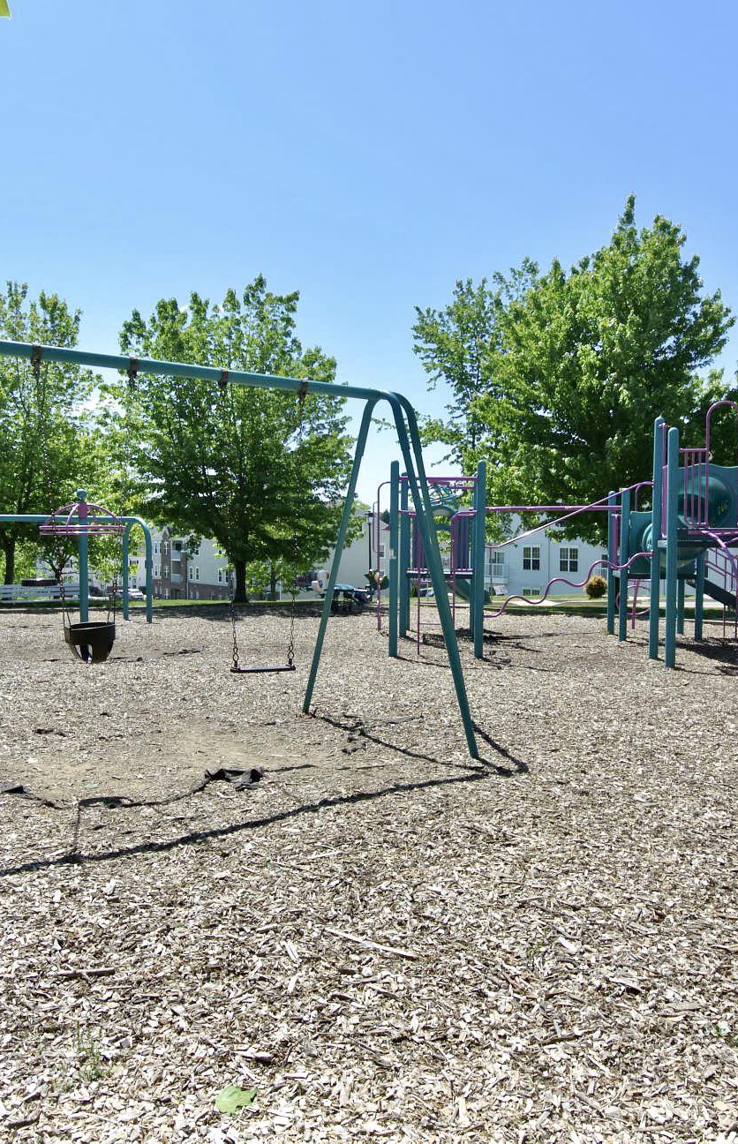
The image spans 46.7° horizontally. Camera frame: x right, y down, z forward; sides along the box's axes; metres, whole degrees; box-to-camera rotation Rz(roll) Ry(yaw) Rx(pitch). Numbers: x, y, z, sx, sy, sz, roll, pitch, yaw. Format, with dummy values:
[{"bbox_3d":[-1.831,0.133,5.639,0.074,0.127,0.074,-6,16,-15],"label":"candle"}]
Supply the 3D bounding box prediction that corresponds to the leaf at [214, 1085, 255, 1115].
[{"bbox_3d":[-0.318,1.235,2.020,0.097,0.020,0.085,0,2,0],"label":"leaf"}]

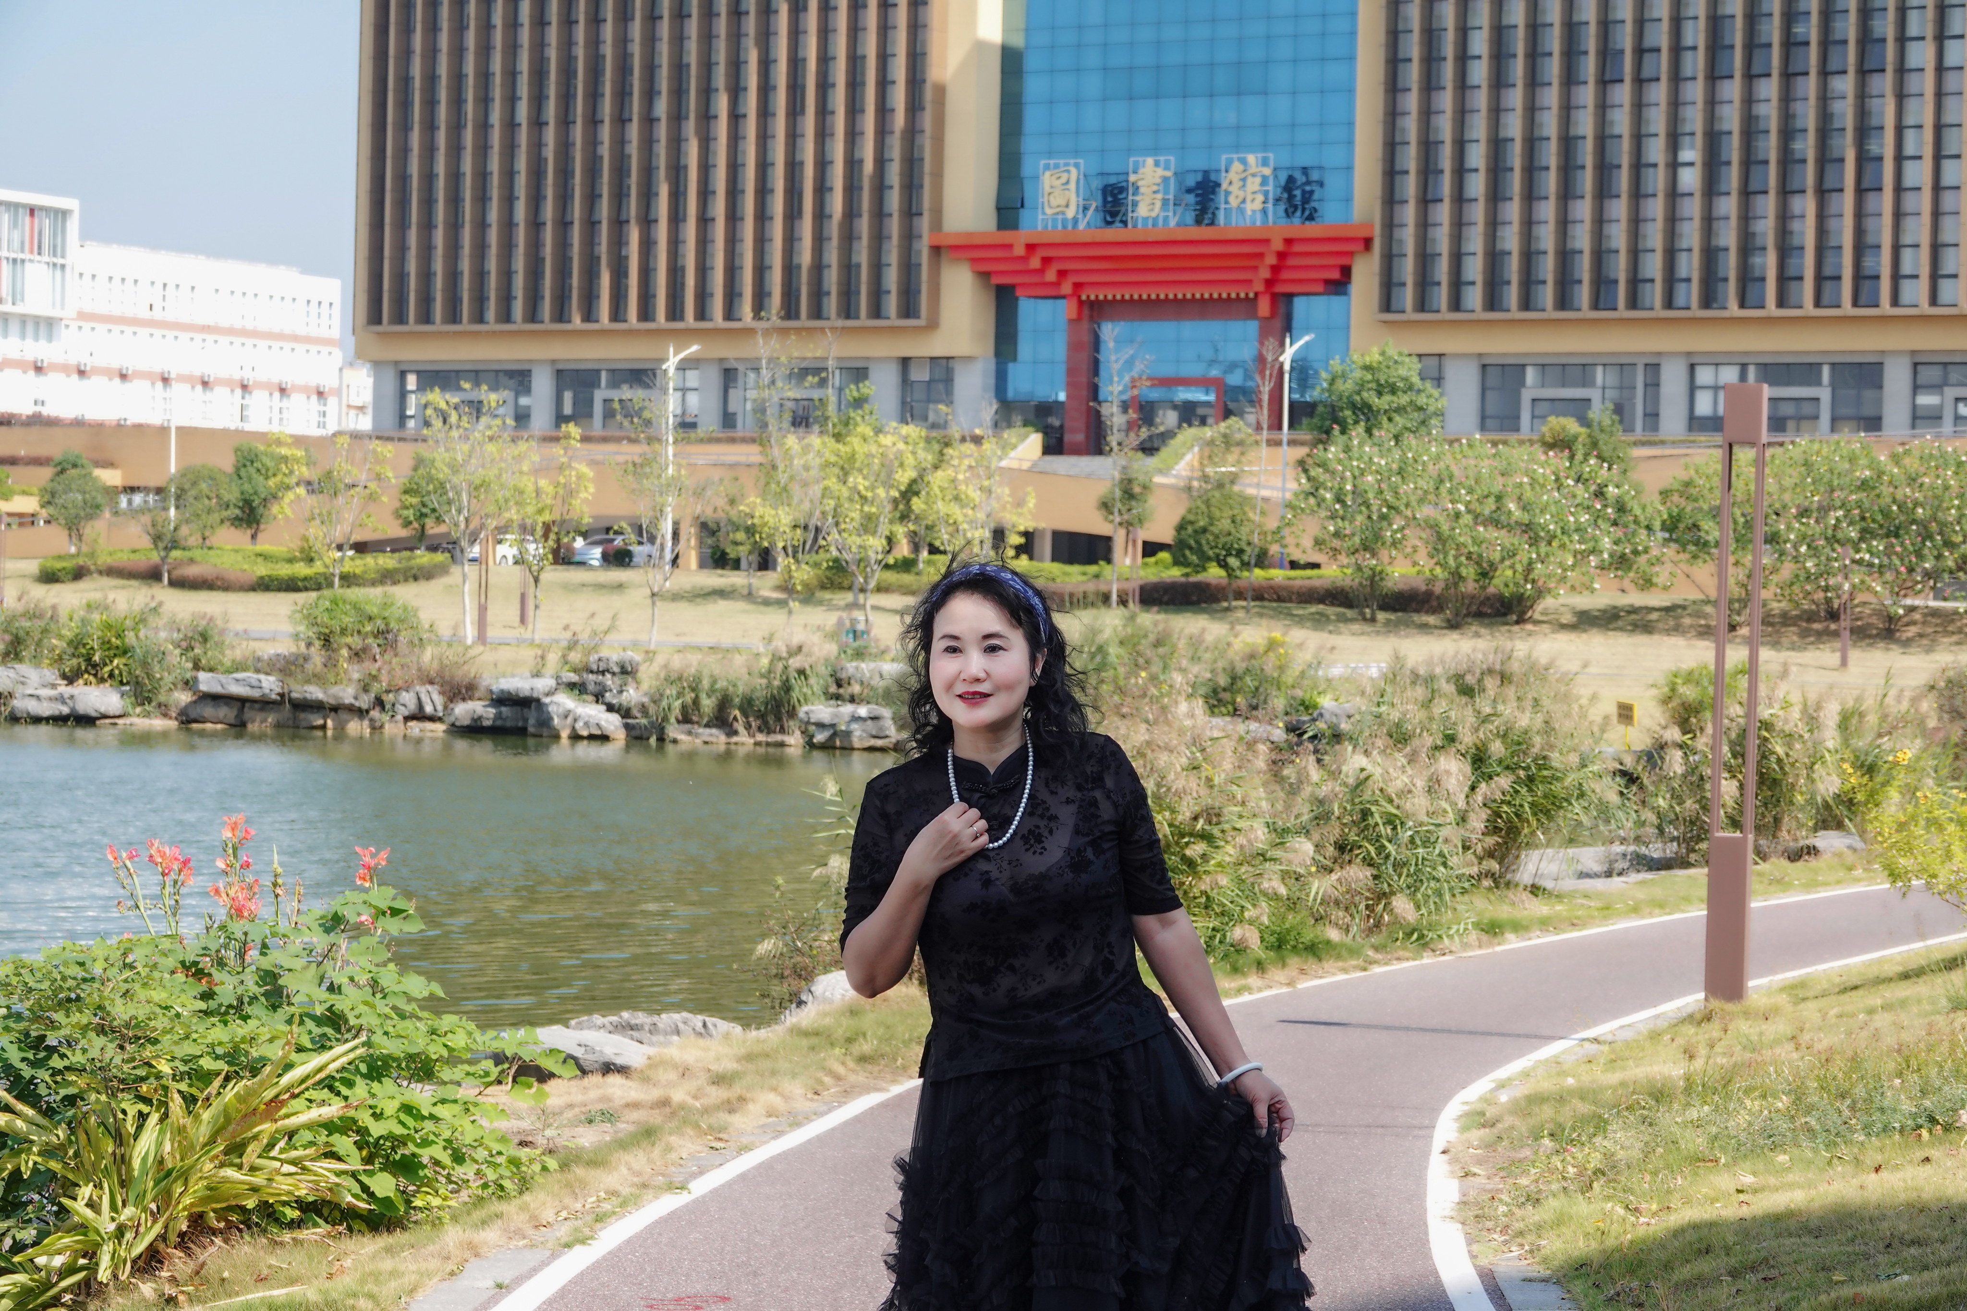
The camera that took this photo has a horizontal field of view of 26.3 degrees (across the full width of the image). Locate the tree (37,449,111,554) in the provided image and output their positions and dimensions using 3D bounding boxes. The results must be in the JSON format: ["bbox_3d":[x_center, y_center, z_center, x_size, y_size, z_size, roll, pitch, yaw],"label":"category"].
[{"bbox_3d":[-33.497,-5.522,155.000,2.718,4.134,2.718,1,1,0],"label":"tree"}]

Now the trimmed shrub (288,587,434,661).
[{"bbox_3d":[-11.377,-0.549,77.000,2.540,1.310,2.410,1,1,-8],"label":"trimmed shrub"}]

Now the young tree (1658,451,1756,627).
[{"bbox_3d":[18.123,-2.897,105.000,2.600,4.400,2.600,1,1,0],"label":"young tree"}]

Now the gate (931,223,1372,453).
[{"bbox_3d":[7.498,-12.615,171.312,19.800,9.140,4.600,2,1,28],"label":"gate"}]

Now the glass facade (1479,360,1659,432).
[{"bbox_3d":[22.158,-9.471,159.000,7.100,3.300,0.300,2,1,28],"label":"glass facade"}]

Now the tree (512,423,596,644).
[{"bbox_3d":[-8.607,-2.440,84.000,1.680,4.350,1.600,1,1,-6],"label":"tree"}]

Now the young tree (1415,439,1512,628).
[{"bbox_3d":[13.584,-3.446,119.000,2.900,5.320,2.750,2,1,6],"label":"young tree"}]

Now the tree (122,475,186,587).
[{"bbox_3d":[-27.120,-4.034,138.000,2.120,3.490,2.020,1,1,-11],"label":"tree"}]

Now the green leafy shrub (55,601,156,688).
[{"bbox_3d":[-12.630,-0.166,60.500,1.450,1.250,1.400,1,1,0],"label":"green leafy shrub"}]

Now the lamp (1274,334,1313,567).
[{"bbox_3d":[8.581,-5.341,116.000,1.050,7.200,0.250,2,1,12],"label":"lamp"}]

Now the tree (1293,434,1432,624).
[{"bbox_3d":[11.120,-3.829,124.000,3.910,5.610,3.710,1,1,5],"label":"tree"}]

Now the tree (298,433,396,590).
[{"bbox_3d":[-16.181,-3.675,107.000,2.450,4.050,2.400,1,1,0],"label":"tree"}]

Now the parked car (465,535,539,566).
[{"bbox_3d":[-19.804,-4.228,175.009,1.800,1.520,4.500,2,1,28],"label":"parked car"}]

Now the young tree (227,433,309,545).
[{"bbox_3d":[-21.448,-4.881,126.000,2.300,3.550,2.200,1,1,0],"label":"young tree"}]

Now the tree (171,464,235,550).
[{"bbox_3d":[-28.825,-5.380,155.000,2.322,3.398,2.322,1,1,0],"label":"tree"}]

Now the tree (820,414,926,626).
[{"bbox_3d":[-2.815,-3.479,107.000,2.619,5.630,2.619,1,1,0],"label":"tree"}]

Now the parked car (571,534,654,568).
[{"bbox_3d":[-15.106,-4.076,170.000,1.840,1.500,4.700,2,1,29],"label":"parked car"}]

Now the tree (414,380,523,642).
[{"bbox_3d":[-10.172,-2.807,83.500,2.150,5.140,2.040,1,1,-7],"label":"tree"}]

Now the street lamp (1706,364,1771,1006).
[{"bbox_3d":[2.847,0.145,15.900,0.150,2.360,0.120,2,1,19],"label":"street lamp"}]

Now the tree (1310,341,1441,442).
[{"bbox_3d":[11.946,-5.940,128.000,4.200,7.100,4.100,1,1,0],"label":"tree"}]

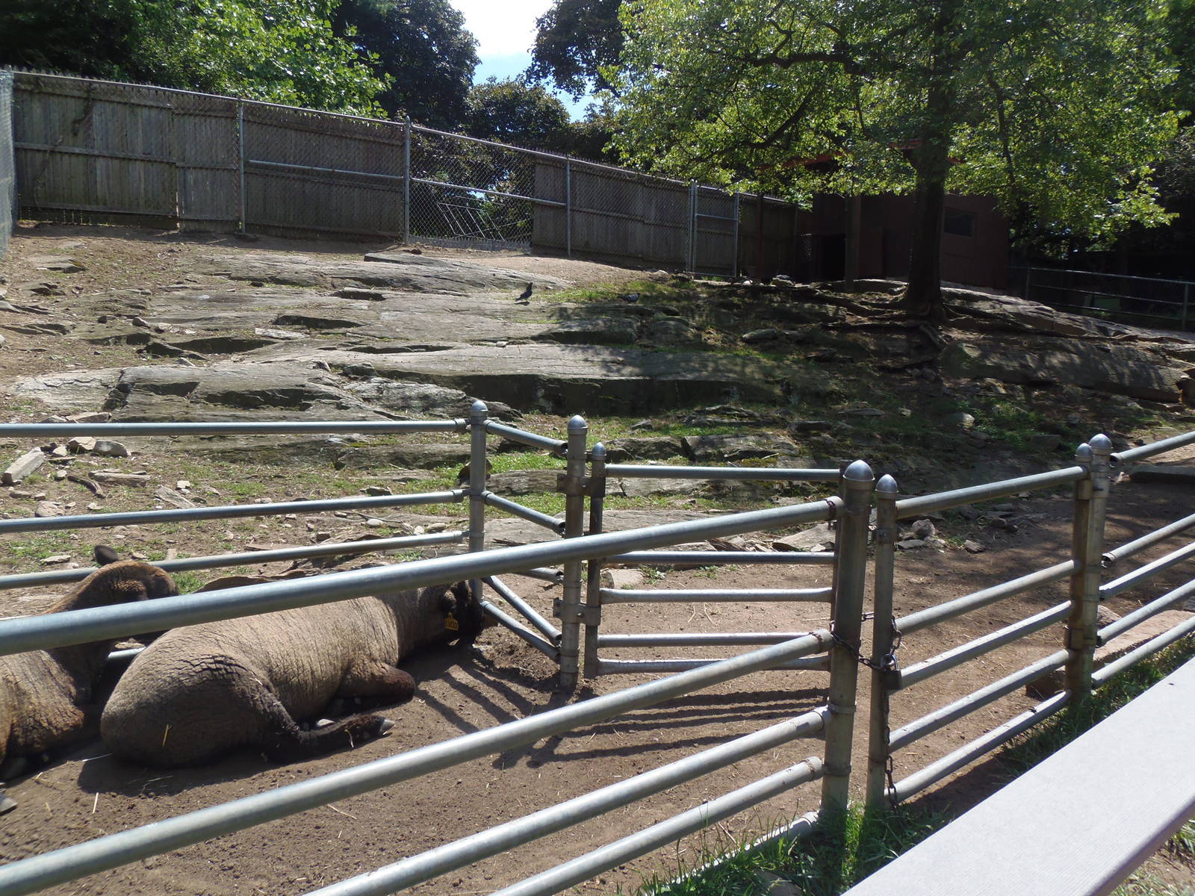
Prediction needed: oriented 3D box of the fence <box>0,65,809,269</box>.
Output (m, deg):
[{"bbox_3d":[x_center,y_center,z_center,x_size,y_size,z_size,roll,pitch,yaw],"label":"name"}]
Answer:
[{"bbox_3d":[-1.216,-4.382,15.269,15.861,2.150,0.180,-4,9,-38],"label":"fence"}]

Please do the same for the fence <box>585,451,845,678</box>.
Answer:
[{"bbox_3d":[0.506,0.474,3.490,1.107,0.968,0.060,1,7,-6],"label":"fence"}]

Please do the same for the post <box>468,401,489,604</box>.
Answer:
[{"bbox_3d":[-0.601,0.344,4.120,0.081,1.158,0.081,-3,9,-37],"label":"post"}]

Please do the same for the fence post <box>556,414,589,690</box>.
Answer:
[{"bbox_3d":[-0.104,0.457,3.542,0.081,1.192,0.081,-3,9,-37],"label":"fence post"}]

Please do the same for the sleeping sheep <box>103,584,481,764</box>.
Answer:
[{"bbox_3d":[-1.057,0.766,3.278,1.460,0.470,0.650,-4,9,-38],"label":"sleeping sheep"}]

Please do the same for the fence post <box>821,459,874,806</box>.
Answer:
[{"bbox_3d":[0.710,0.557,2.363,0.081,1.052,0.081,-3,9,-37],"label":"fence post"}]

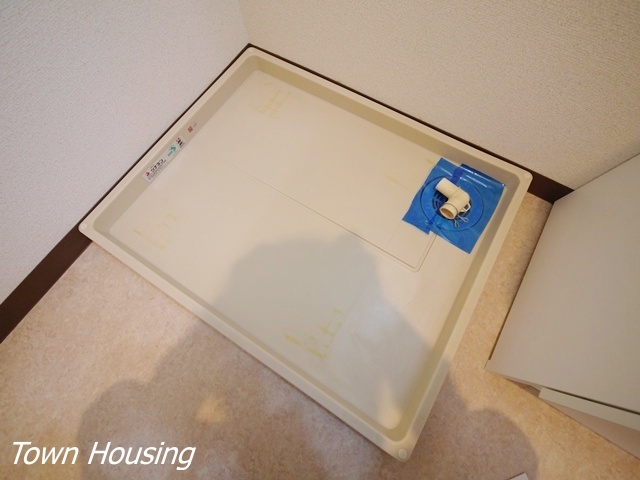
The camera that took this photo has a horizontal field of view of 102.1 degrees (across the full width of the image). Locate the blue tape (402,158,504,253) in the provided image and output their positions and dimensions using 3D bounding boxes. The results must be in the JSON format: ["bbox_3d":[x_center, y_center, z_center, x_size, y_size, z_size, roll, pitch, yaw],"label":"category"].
[{"bbox_3d":[0.314,-0.091,0.597,0.165,0.014,0.202,31,76,11],"label":"blue tape"}]

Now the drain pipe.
[{"bbox_3d":[0.297,-0.092,0.586,0.082,0.038,0.068,42,78,13],"label":"drain pipe"}]

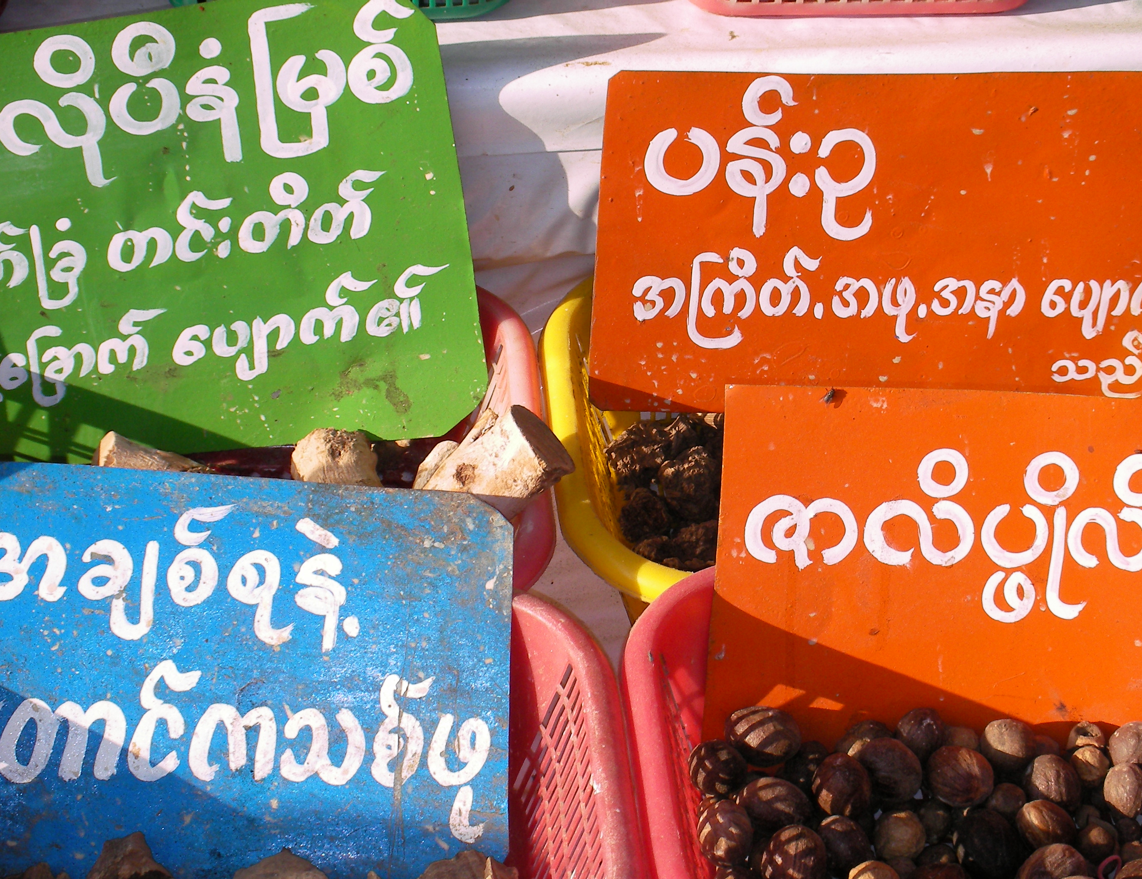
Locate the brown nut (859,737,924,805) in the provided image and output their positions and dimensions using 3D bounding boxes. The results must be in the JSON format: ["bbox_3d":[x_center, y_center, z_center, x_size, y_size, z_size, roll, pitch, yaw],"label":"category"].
[{"bbox_3d":[0.125,0.131,1.252,0.027,0.025,0.025,11,42,-10],"label":"brown nut"}]

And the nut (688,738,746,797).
[{"bbox_3d":[0.059,0.132,1.274,0.023,0.023,0.024,0,46,0],"label":"nut"}]

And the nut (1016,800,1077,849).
[{"bbox_3d":[0.188,0.152,1.256,0.026,0.019,0.020,31,54,27],"label":"nut"}]

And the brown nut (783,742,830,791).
[{"bbox_3d":[0.094,0.131,1.269,0.020,0.020,0.020,0,43,0],"label":"brown nut"}]

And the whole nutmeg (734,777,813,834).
[{"bbox_3d":[0.079,0.142,1.241,0.030,0.021,0.022,10,42,-9],"label":"whole nutmeg"}]

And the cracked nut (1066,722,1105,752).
[{"bbox_3d":[0.209,0.122,1.291,0.016,0.016,0.016,0,46,0],"label":"cracked nut"}]

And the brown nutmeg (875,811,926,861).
[{"bbox_3d":[0.130,0.156,1.257,0.020,0.020,0.021,0,46,0],"label":"brown nutmeg"}]

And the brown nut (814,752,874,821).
[{"bbox_3d":[0.107,0.136,1.248,0.023,0.024,0.026,6,43,-5],"label":"brown nut"}]

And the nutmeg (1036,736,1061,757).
[{"bbox_3d":[0.192,0.127,1.291,0.016,0.016,0.017,0,46,0],"label":"nutmeg"}]

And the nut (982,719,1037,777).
[{"bbox_3d":[0.176,0.124,1.280,0.022,0.023,0.024,0,46,0],"label":"nut"}]

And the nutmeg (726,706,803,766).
[{"bbox_3d":[0.077,0.117,1.259,0.030,0.023,0.023,9,42,-8],"label":"nutmeg"}]

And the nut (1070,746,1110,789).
[{"bbox_3d":[0.208,0.131,1.278,0.016,0.017,0.017,0,46,0],"label":"nut"}]

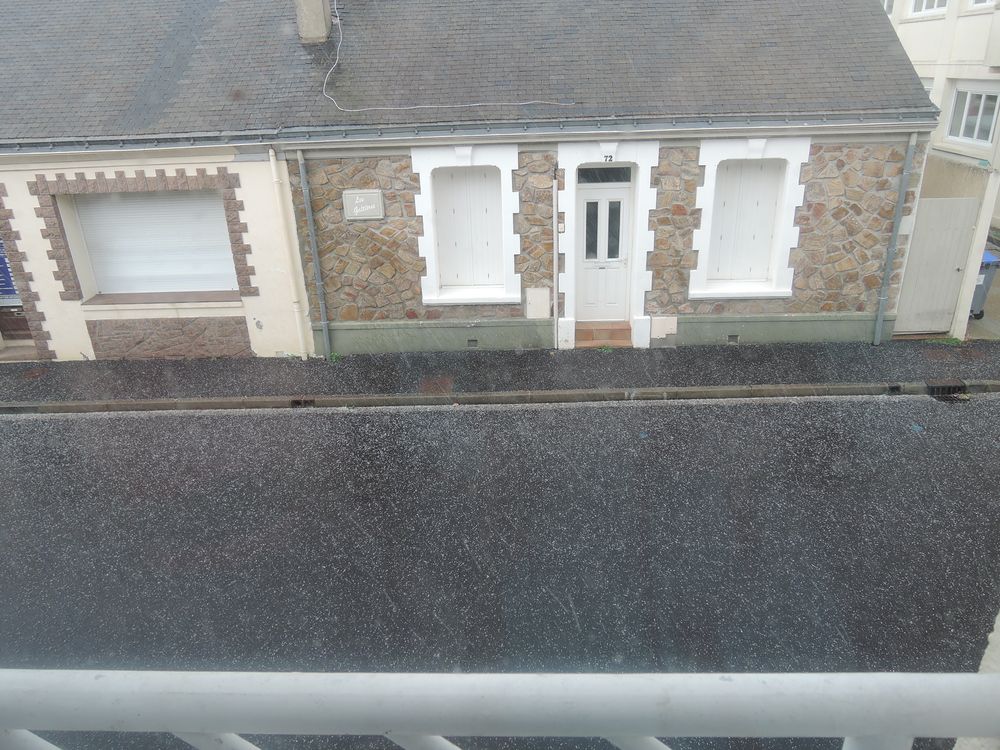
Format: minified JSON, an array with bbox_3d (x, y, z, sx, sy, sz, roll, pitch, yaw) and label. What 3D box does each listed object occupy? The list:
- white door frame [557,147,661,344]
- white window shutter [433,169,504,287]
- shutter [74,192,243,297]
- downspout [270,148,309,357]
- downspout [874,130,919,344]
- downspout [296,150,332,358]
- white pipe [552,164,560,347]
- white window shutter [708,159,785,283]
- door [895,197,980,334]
[{"bbox_3d":[1.589,-1.909,10.453,1.413,3.067,0.330,-1,22,2],"label":"white door frame"},{"bbox_3d":[-0.451,-2.239,10.516,1.020,1.853,0.070,-1,22,2],"label":"white window shutter"},{"bbox_3d":[-5.298,-2.065,10.857,2.500,1.608,0.080,-1,22,2],"label":"shutter"},{"bbox_3d":[-3.178,-1.729,10.453,0.096,3.189,0.100,-1,22,2],"label":"downspout"},{"bbox_3d":[5.759,-1.890,10.110,0.096,3.088,0.100,-1,22,2],"label":"downspout"},{"bbox_3d":[-2.789,-1.727,10.442,0.096,3.133,0.100,-1,22,2],"label":"downspout"},{"bbox_3d":[0.852,-1.722,10.485,0.065,2.839,0.060,-1,23,3],"label":"white pipe"},{"bbox_3d":[3.626,-2.298,10.366,1.020,1.831,0.070,-1,22,2],"label":"white window shutter"},{"bbox_3d":[6.523,-1.604,10.388,0.851,2.056,0.060,-1,22,2],"label":"door"}]

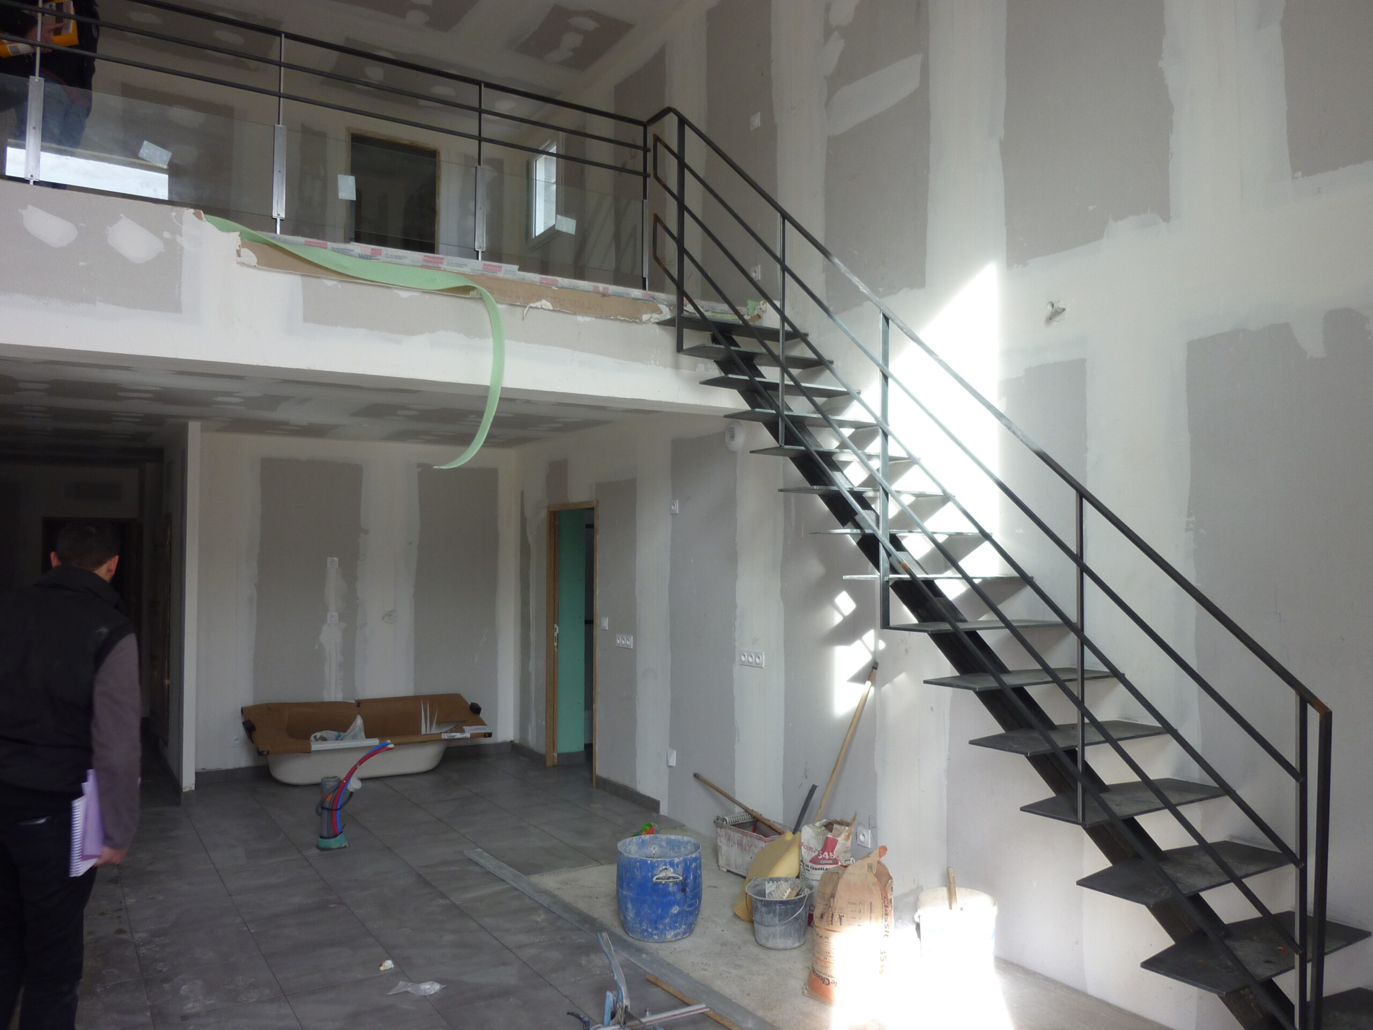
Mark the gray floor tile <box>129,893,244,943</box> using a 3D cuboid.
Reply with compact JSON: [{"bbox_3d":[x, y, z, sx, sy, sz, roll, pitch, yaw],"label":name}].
[{"bbox_3d":[-2.329,1.877,4.617,0.450,0.012,0.450,2,-3,-33],"label":"gray floor tile"}]

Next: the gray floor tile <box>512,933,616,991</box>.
[{"bbox_3d":[-0.465,1.871,4.207,0.450,0.012,0.450,2,-3,-33],"label":"gray floor tile"}]

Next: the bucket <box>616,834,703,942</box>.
[{"bbox_3d":[-0.120,1.703,4.525,0.390,0.373,0.390,1,-3,-1],"label":"bucket"}]

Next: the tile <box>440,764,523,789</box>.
[{"bbox_3d":[-1.637,2.038,7.738,0.450,0.012,0.450,2,-3,-32],"label":"tile"}]

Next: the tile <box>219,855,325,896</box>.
[{"bbox_3d":[-2.193,1.909,5.237,0.450,0.012,0.450,2,-3,-33],"label":"tile"}]

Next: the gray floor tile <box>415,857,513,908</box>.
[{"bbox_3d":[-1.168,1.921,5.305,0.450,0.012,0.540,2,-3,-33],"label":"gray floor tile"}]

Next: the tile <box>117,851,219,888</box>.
[{"bbox_3d":[-2.819,1.920,5.385,0.450,0.012,0.450,2,-3,-32],"label":"tile"}]

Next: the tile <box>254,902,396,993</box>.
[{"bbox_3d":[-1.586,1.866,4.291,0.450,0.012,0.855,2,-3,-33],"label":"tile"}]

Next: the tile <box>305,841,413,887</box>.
[{"bbox_3d":[-1.807,1.924,5.470,0.450,0.012,0.518,2,-3,-33],"label":"tile"}]

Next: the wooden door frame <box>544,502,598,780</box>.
[{"bbox_3d":[-0.859,0.972,7.780,0.100,2.120,0.900,2,-3,-32],"label":"wooden door frame"}]

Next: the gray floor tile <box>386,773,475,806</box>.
[{"bbox_3d":[-1.806,2.009,7.161,0.450,0.012,0.450,2,-3,-32],"label":"gray floor tile"}]

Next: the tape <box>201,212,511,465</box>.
[{"bbox_3d":[-1.440,-0.743,4.407,1.300,1.020,0.200,2,-3,-29],"label":"tape"}]

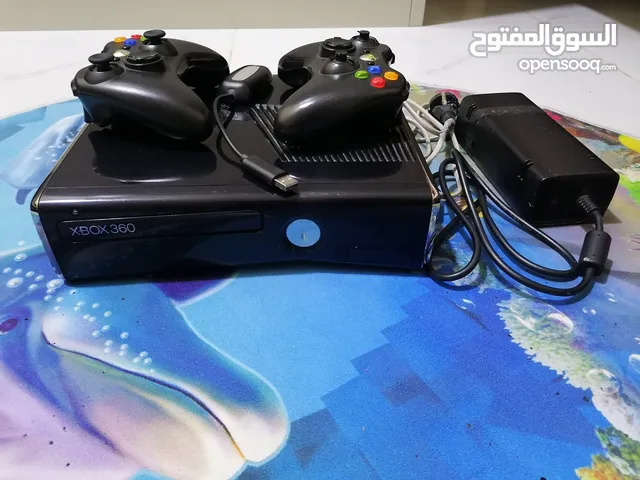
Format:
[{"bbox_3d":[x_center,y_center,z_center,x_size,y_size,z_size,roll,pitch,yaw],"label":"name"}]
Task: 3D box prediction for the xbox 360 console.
[{"bbox_3d":[-0.060,-0.074,0.456,0.270,0.075,0.252,-1,37,-3],"label":"xbox 360 console"}]

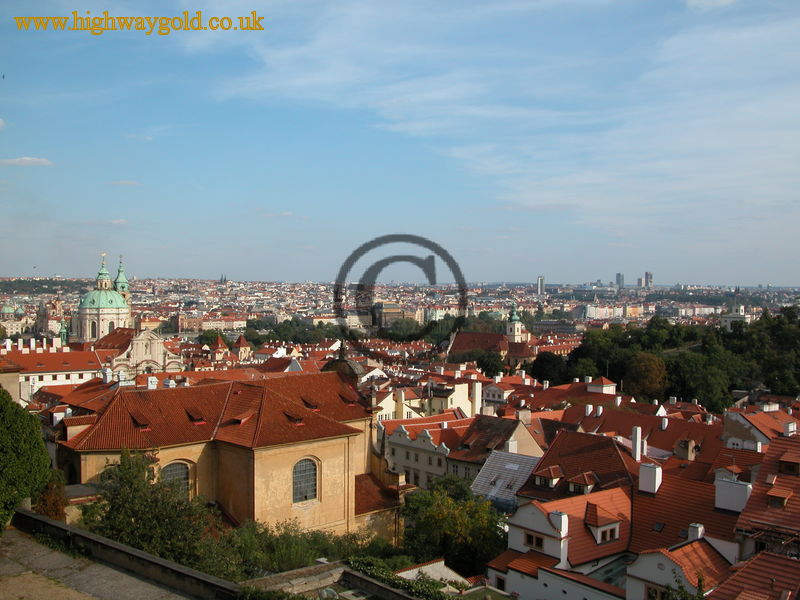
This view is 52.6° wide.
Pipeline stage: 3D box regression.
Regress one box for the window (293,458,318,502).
[{"bbox_3d":[-10.748,20.563,92.000,0.400,4.900,3.500,2,1,43],"label":"window"}]

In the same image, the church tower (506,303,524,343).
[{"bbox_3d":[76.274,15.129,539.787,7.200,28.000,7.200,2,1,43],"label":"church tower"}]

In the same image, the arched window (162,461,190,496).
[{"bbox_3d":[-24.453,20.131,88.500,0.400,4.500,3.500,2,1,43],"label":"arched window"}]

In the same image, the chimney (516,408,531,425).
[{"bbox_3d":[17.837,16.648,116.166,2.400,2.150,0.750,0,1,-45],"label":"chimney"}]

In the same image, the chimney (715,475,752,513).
[{"bbox_3d":[25.000,14.644,60.598,2.400,2.050,0.850,2,1,41],"label":"chimney"}]

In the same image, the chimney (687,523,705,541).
[{"bbox_3d":[20.417,15.883,55.640,0.720,1.000,0.950,2,1,41],"label":"chimney"}]

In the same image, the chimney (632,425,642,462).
[{"bbox_3d":[25.505,15.511,87.046,0.580,3.750,0.900,2,1,41],"label":"chimney"}]

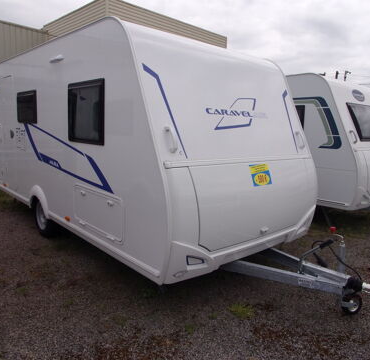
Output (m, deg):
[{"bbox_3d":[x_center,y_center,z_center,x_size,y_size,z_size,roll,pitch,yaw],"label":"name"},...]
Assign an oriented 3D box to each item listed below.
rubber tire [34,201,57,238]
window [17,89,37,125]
[{"bbox_3d":[-1.942,0.498,4.945,0.190,0.625,0.625,-5,12,-41],"label":"rubber tire"},{"bbox_3d":[-2.224,-1.016,4.869,0.050,0.440,0.810,-5,12,-41],"label":"window"}]

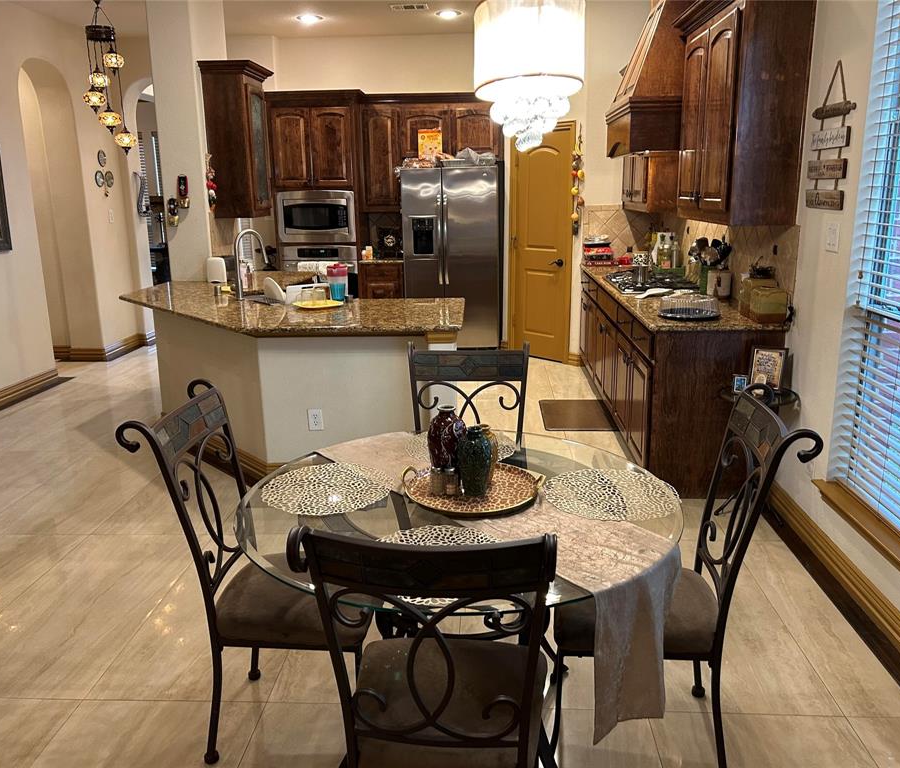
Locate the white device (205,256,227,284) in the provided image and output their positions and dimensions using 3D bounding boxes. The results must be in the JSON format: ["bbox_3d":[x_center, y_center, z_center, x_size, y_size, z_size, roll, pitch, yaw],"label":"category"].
[{"bbox_3d":[-1.779,-0.867,5.826,0.155,0.205,0.140,-4,15,-13],"label":"white device"}]

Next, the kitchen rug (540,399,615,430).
[{"bbox_3d":[0.914,0.210,5.498,0.510,0.012,0.765,0,14,4],"label":"kitchen rug"}]

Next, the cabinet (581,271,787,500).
[{"bbox_3d":[1.419,-0.228,5.438,0.660,0.914,3.220,0,14,4],"label":"cabinet"}]

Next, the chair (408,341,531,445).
[{"bbox_3d":[0.064,0.400,2.756,0.480,1.025,0.630,0,14,4],"label":"chair"}]

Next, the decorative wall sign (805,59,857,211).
[{"bbox_3d":[1.589,-1.034,3.220,0.035,0.585,0.400,0,14,4],"label":"decorative wall sign"}]

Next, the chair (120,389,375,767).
[{"bbox_3d":[-0.534,0.542,2.291,0.650,1.036,0.470,0,14,4],"label":"chair"}]

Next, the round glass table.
[{"bbox_3d":[0.027,0.675,2.232,1.215,0.750,1.215,0,14,4],"label":"round glass table"}]

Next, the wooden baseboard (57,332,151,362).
[{"bbox_3d":[-3.548,-0.389,7.906,0.620,0.130,0.920,0,14,4],"label":"wooden baseboard"}]

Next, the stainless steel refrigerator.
[{"bbox_3d":[0.029,-1.279,7.902,0.910,1.780,0.770,0,14,4],"label":"stainless steel refrigerator"}]

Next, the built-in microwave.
[{"bbox_3d":[-1.300,-1.691,7.775,0.757,0.487,0.420,0,14,4],"label":"built-in microwave"}]

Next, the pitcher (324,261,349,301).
[{"bbox_3d":[-0.702,-0.639,4.812,0.128,0.226,0.170,2,14,12],"label":"pitcher"}]

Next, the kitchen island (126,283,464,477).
[{"bbox_3d":[-1.092,-0.077,5.011,2.420,0.914,2.240,0,14,4],"label":"kitchen island"}]

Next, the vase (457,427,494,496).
[{"bbox_3d":[0.068,0.210,2.117,0.095,0.188,0.095,0,14,4],"label":"vase"}]

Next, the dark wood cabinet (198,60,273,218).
[{"bbox_3d":[-1.735,-2.017,6.458,0.400,1.200,0.620,0,14,4],"label":"dark wood cabinet"}]

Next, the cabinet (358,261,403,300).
[{"bbox_3d":[-0.645,-0.826,7.873,0.440,0.900,0.630,0,14,4],"label":"cabinet"}]

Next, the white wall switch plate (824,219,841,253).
[{"bbox_3d":[1.610,-0.620,3.242,0.010,0.122,0.122,0,14,4],"label":"white wall switch plate"}]

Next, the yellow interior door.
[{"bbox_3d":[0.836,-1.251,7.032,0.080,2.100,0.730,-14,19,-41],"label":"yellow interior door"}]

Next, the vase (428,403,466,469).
[{"bbox_3d":[-0.005,0.172,2.151,0.112,0.222,0.112,0,14,4],"label":"vase"}]

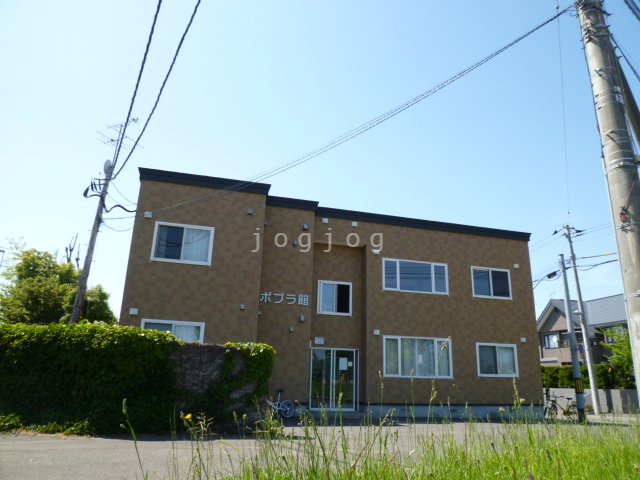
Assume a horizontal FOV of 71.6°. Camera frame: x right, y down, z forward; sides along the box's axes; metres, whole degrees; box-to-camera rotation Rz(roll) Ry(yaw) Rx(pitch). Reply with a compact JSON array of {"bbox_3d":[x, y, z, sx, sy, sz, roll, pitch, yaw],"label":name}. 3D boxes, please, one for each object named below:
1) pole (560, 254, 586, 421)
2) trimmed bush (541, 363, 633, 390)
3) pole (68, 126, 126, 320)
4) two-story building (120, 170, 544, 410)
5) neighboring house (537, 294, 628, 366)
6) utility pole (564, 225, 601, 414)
[{"bbox_3d":[9.769,3.646,17.252,0.270,6.360,0.270,6,-17,-15],"label":"pole"},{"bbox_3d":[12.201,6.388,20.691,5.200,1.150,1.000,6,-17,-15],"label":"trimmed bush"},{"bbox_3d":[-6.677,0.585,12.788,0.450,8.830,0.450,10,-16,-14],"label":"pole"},{"bbox_3d":[0.548,3.114,18.014,14.885,7.092,8.600,6,-17,-14],"label":"two-story building"},{"bbox_3d":[23.465,8.892,37.106,6.900,8.000,8.500,6,-17,-15],"label":"neighboring house"},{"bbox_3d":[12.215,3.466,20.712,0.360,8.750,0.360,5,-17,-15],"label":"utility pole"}]

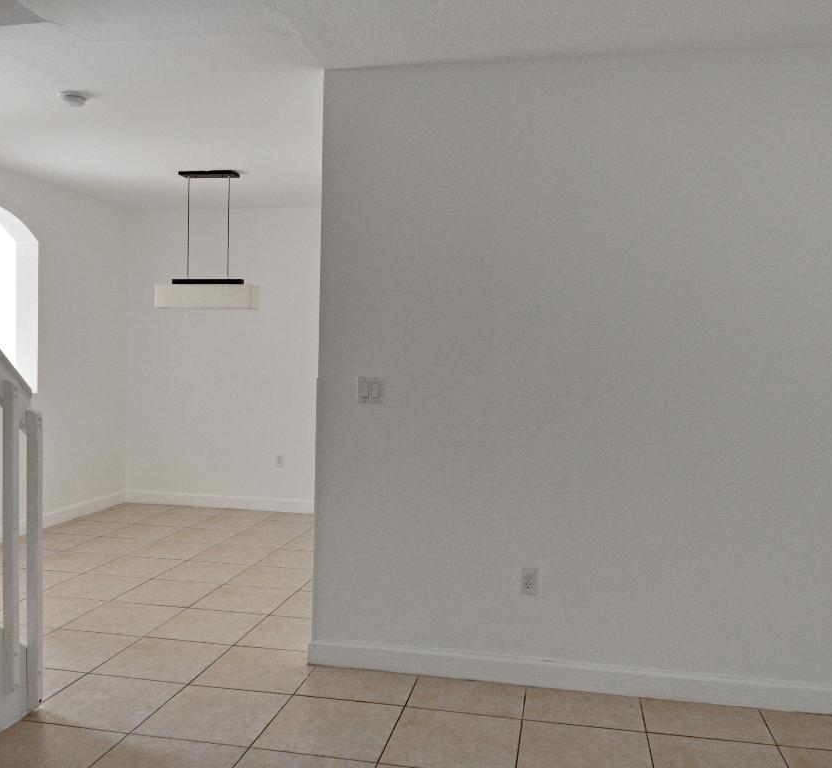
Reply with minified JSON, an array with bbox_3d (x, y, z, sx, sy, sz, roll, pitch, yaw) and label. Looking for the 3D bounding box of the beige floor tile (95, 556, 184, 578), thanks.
[{"bbox_3d":[-1.789,1.189,4.966,0.454,0.013,0.454,2,1,10],"label":"beige floor tile"}]

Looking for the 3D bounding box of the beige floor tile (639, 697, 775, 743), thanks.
[{"bbox_3d":[1.111,1.306,2.989,0.453,0.010,0.316,2,1,10],"label":"beige floor tile"}]

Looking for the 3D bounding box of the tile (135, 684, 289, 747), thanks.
[{"bbox_3d":[-0.759,1.262,2.920,0.455,0.012,0.446,2,2,11],"label":"tile"}]

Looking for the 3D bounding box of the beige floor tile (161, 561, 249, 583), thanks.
[{"bbox_3d":[-1.338,1.197,4.881,0.453,0.010,0.453,2,1,10],"label":"beige floor tile"}]

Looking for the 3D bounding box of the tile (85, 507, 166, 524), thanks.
[{"bbox_3d":[-2.453,1.131,6.493,0.456,0.012,0.456,2,1,10],"label":"tile"}]

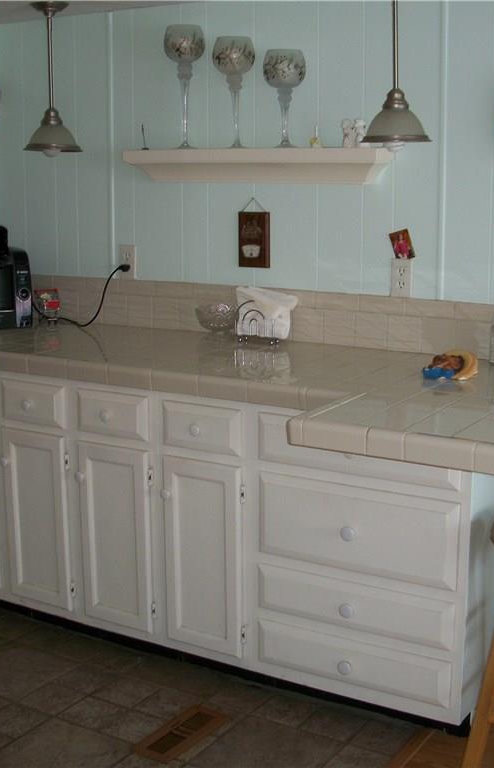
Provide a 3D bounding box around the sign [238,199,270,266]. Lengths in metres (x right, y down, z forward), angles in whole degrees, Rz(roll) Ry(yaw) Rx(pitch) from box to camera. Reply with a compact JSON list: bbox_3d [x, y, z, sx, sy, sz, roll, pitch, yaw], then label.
[{"bbox_3d":[0.025,-0.502,3.444,0.107,0.226,0.018,7,13,31],"label":"sign"}]

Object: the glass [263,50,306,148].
[{"bbox_3d":[0.110,-0.853,3.107,0.127,0.300,0.127,0,11,0],"label":"glass"}]

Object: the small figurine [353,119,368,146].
[{"bbox_3d":[0.334,-0.726,2.993,0.047,0.086,0.045,0,11,0],"label":"small figurine"}]

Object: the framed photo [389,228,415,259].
[{"bbox_3d":[0.478,-0.428,3.184,0.064,0.086,0.006,-12,4,33],"label":"framed photo"}]

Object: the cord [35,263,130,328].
[{"bbox_3d":[-0.582,-0.308,3.613,0.330,0.220,0.160,7,13,30],"label":"cord"}]

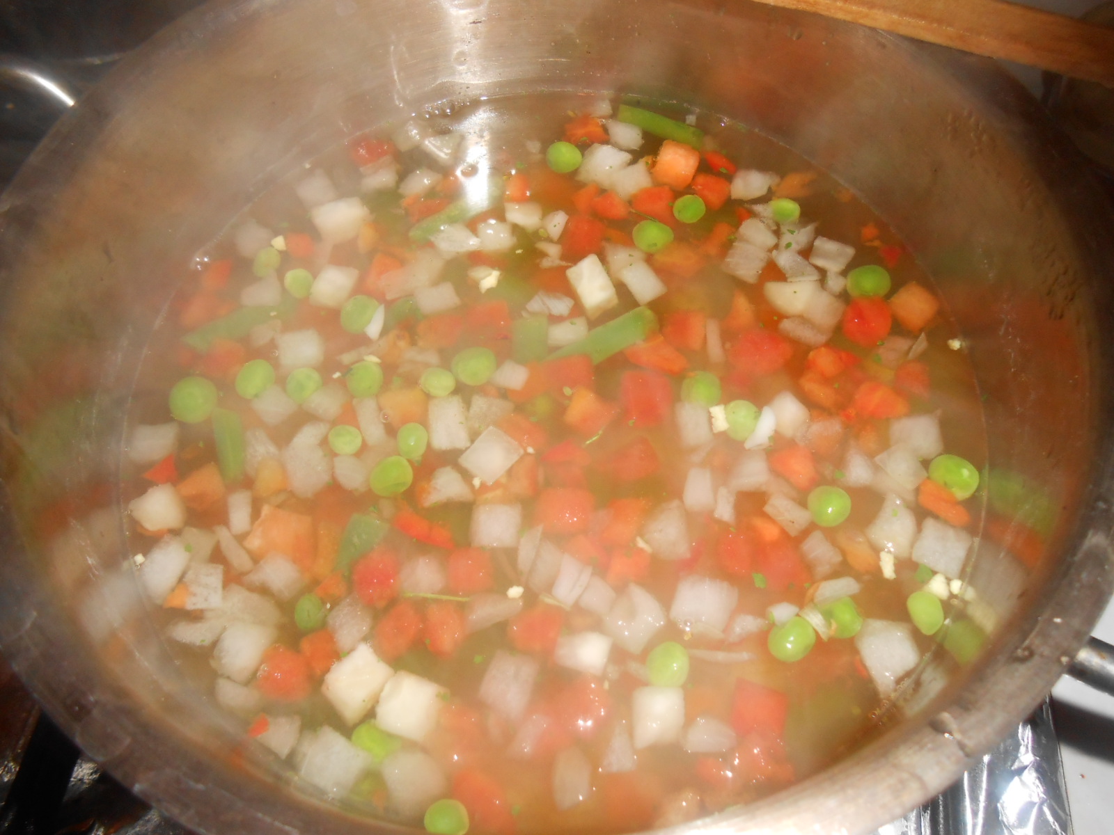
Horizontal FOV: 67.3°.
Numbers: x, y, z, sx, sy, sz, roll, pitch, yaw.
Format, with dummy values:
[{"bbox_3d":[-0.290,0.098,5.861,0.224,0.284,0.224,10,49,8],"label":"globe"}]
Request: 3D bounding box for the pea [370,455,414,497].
[{"bbox_3d":[-0.038,0.014,0.194,0.010,0.010,0.009,-4,60,0],"label":"pea"}]

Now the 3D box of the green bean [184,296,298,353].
[{"bbox_3d":[-0.083,-0.025,0.221,0.029,0.005,0.006,-24,62,-11],"label":"green bean"}]

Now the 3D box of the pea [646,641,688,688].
[{"bbox_3d":[0.023,0.052,0.175,0.009,0.009,0.010,-3,60,0],"label":"pea"}]

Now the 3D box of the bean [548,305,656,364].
[{"bbox_3d":[0.011,-0.019,0.219,0.032,0.007,0.008,-28,64,-14],"label":"bean"}]

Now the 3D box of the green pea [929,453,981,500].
[{"bbox_3d":[0.092,0.014,0.194,0.011,0.010,0.010,-1,60,1],"label":"green pea"}]

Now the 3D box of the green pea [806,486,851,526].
[{"bbox_3d":[0.062,0.020,0.191,0.010,0.010,0.010,-3,60,0],"label":"green pea"}]

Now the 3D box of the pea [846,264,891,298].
[{"bbox_3d":[0.082,-0.036,0.219,0.011,0.009,0.008,-4,60,0],"label":"pea"}]

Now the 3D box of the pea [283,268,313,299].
[{"bbox_3d":[-0.069,-0.036,0.225,0.008,0.008,0.008,-4,60,0],"label":"pea"}]

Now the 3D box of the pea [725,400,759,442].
[{"bbox_3d":[0.045,0.001,0.205,0.009,0.010,0.010,-3,60,0],"label":"pea"}]

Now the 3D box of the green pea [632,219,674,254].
[{"bbox_3d":[0.026,-0.049,0.229,0.011,0.010,0.009,-4,60,0],"label":"green pea"}]

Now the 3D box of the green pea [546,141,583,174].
[{"bbox_3d":[0.002,-0.076,0.244,0.010,0.009,0.009,-4,60,0],"label":"green pea"}]

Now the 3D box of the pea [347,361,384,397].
[{"bbox_3d":[-0.049,-0.010,0.214,0.010,0.010,0.010,-3,60,0],"label":"pea"}]

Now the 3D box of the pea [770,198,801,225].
[{"bbox_3d":[0.065,-0.058,0.236,0.009,0.008,0.009,-3,60,0],"label":"pea"}]

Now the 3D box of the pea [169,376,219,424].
[{"bbox_3d":[-0.090,-0.004,0.208,0.011,0.012,0.012,-4,60,0],"label":"pea"}]

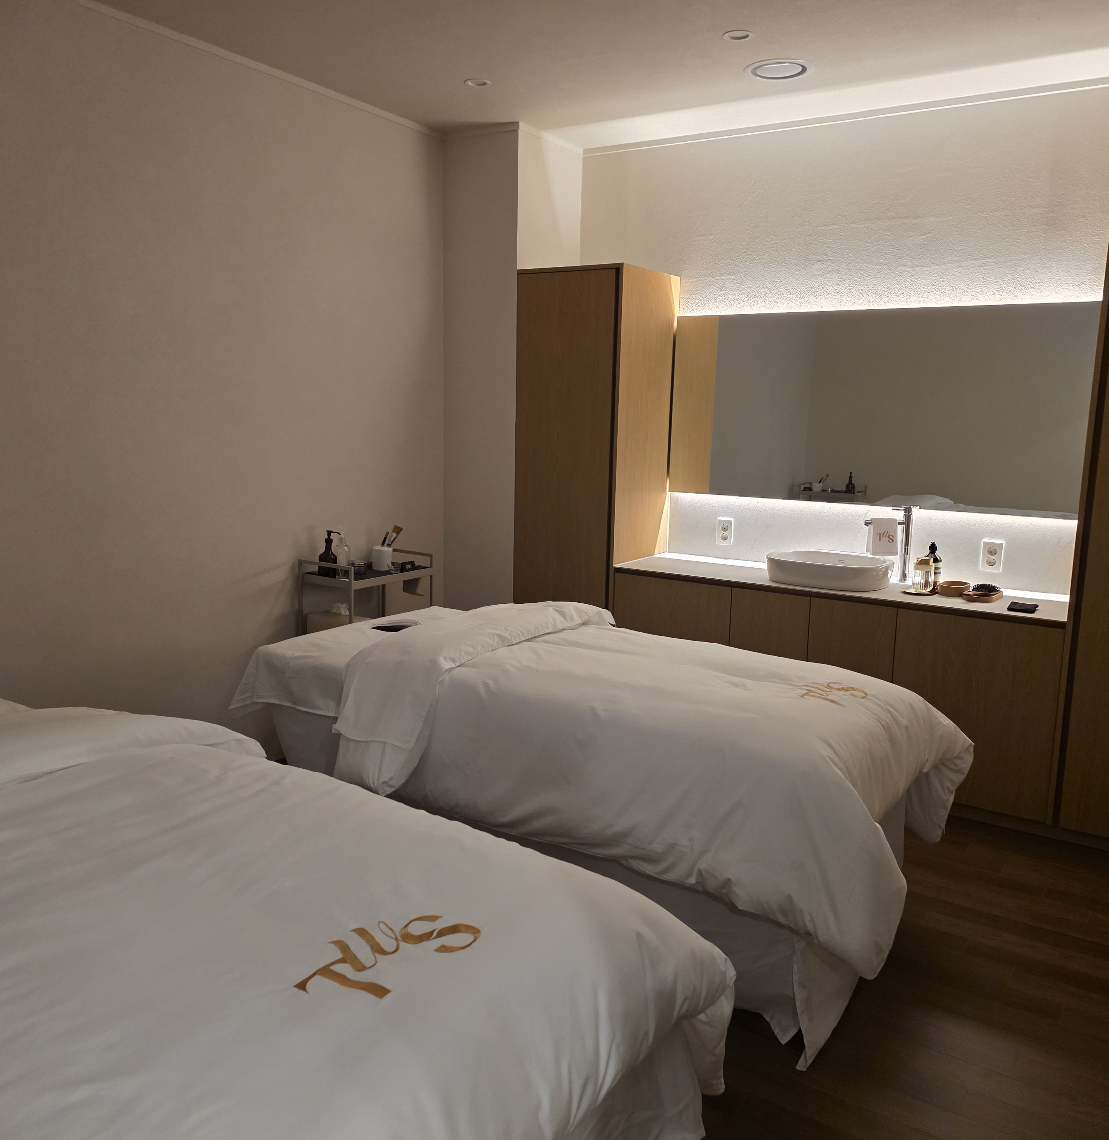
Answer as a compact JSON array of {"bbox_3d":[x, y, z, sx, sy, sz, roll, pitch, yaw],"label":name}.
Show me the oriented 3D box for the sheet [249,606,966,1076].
[{"bbox_3d":[0.092,0.589,3.046,2.055,0.750,1.090,7,12,33],"label":"sheet"}]

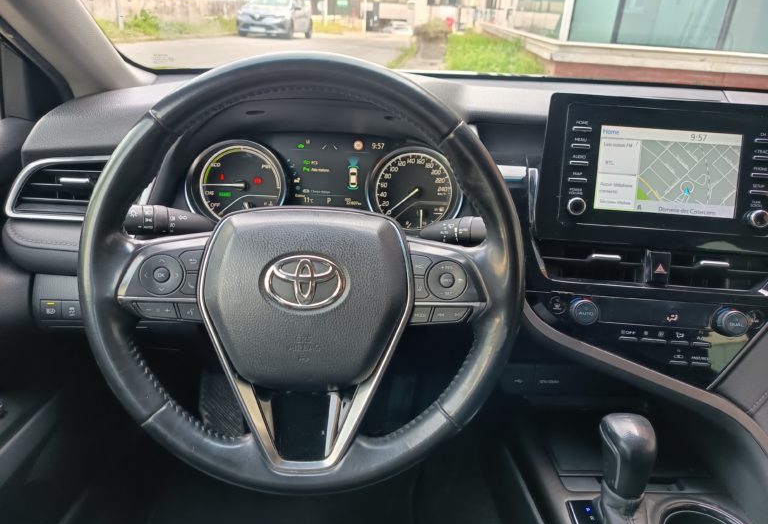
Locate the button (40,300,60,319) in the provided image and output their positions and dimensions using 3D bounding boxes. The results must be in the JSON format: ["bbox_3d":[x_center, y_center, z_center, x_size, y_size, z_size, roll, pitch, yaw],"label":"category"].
[{"bbox_3d":[-0.379,0.053,0.609,0.022,0.021,0.012,2,16,0],"label":"button"}]

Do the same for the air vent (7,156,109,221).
[{"bbox_3d":[-0.342,-0.086,0.612,0.153,0.073,0.040,2,16,0],"label":"air vent"}]

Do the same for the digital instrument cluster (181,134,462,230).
[{"bbox_3d":[-0.074,-0.096,0.678,0.343,0.130,0.050,2,9,0],"label":"digital instrument cluster"}]

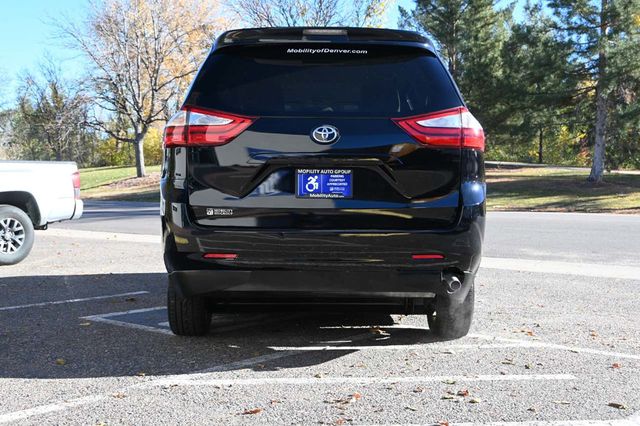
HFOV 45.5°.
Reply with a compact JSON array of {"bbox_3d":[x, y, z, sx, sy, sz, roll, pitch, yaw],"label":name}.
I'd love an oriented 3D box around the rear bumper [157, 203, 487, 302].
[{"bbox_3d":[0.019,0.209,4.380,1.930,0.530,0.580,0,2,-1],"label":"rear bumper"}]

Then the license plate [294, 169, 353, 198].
[{"bbox_3d":[0.025,-0.159,4.170,0.312,0.160,0.020,0,2,-1],"label":"license plate"}]

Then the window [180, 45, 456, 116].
[{"bbox_3d":[0.020,-0.753,4.410,1.600,0.490,0.190,0,-21,-1],"label":"window"}]

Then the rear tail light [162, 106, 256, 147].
[{"bbox_3d":[-0.642,-0.488,4.360,0.560,0.245,0.310,0,2,-1],"label":"rear tail light"}]

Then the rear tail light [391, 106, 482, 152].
[{"bbox_3d":[0.685,-0.482,4.360,0.560,0.245,0.310,0,2,-1],"label":"rear tail light"}]

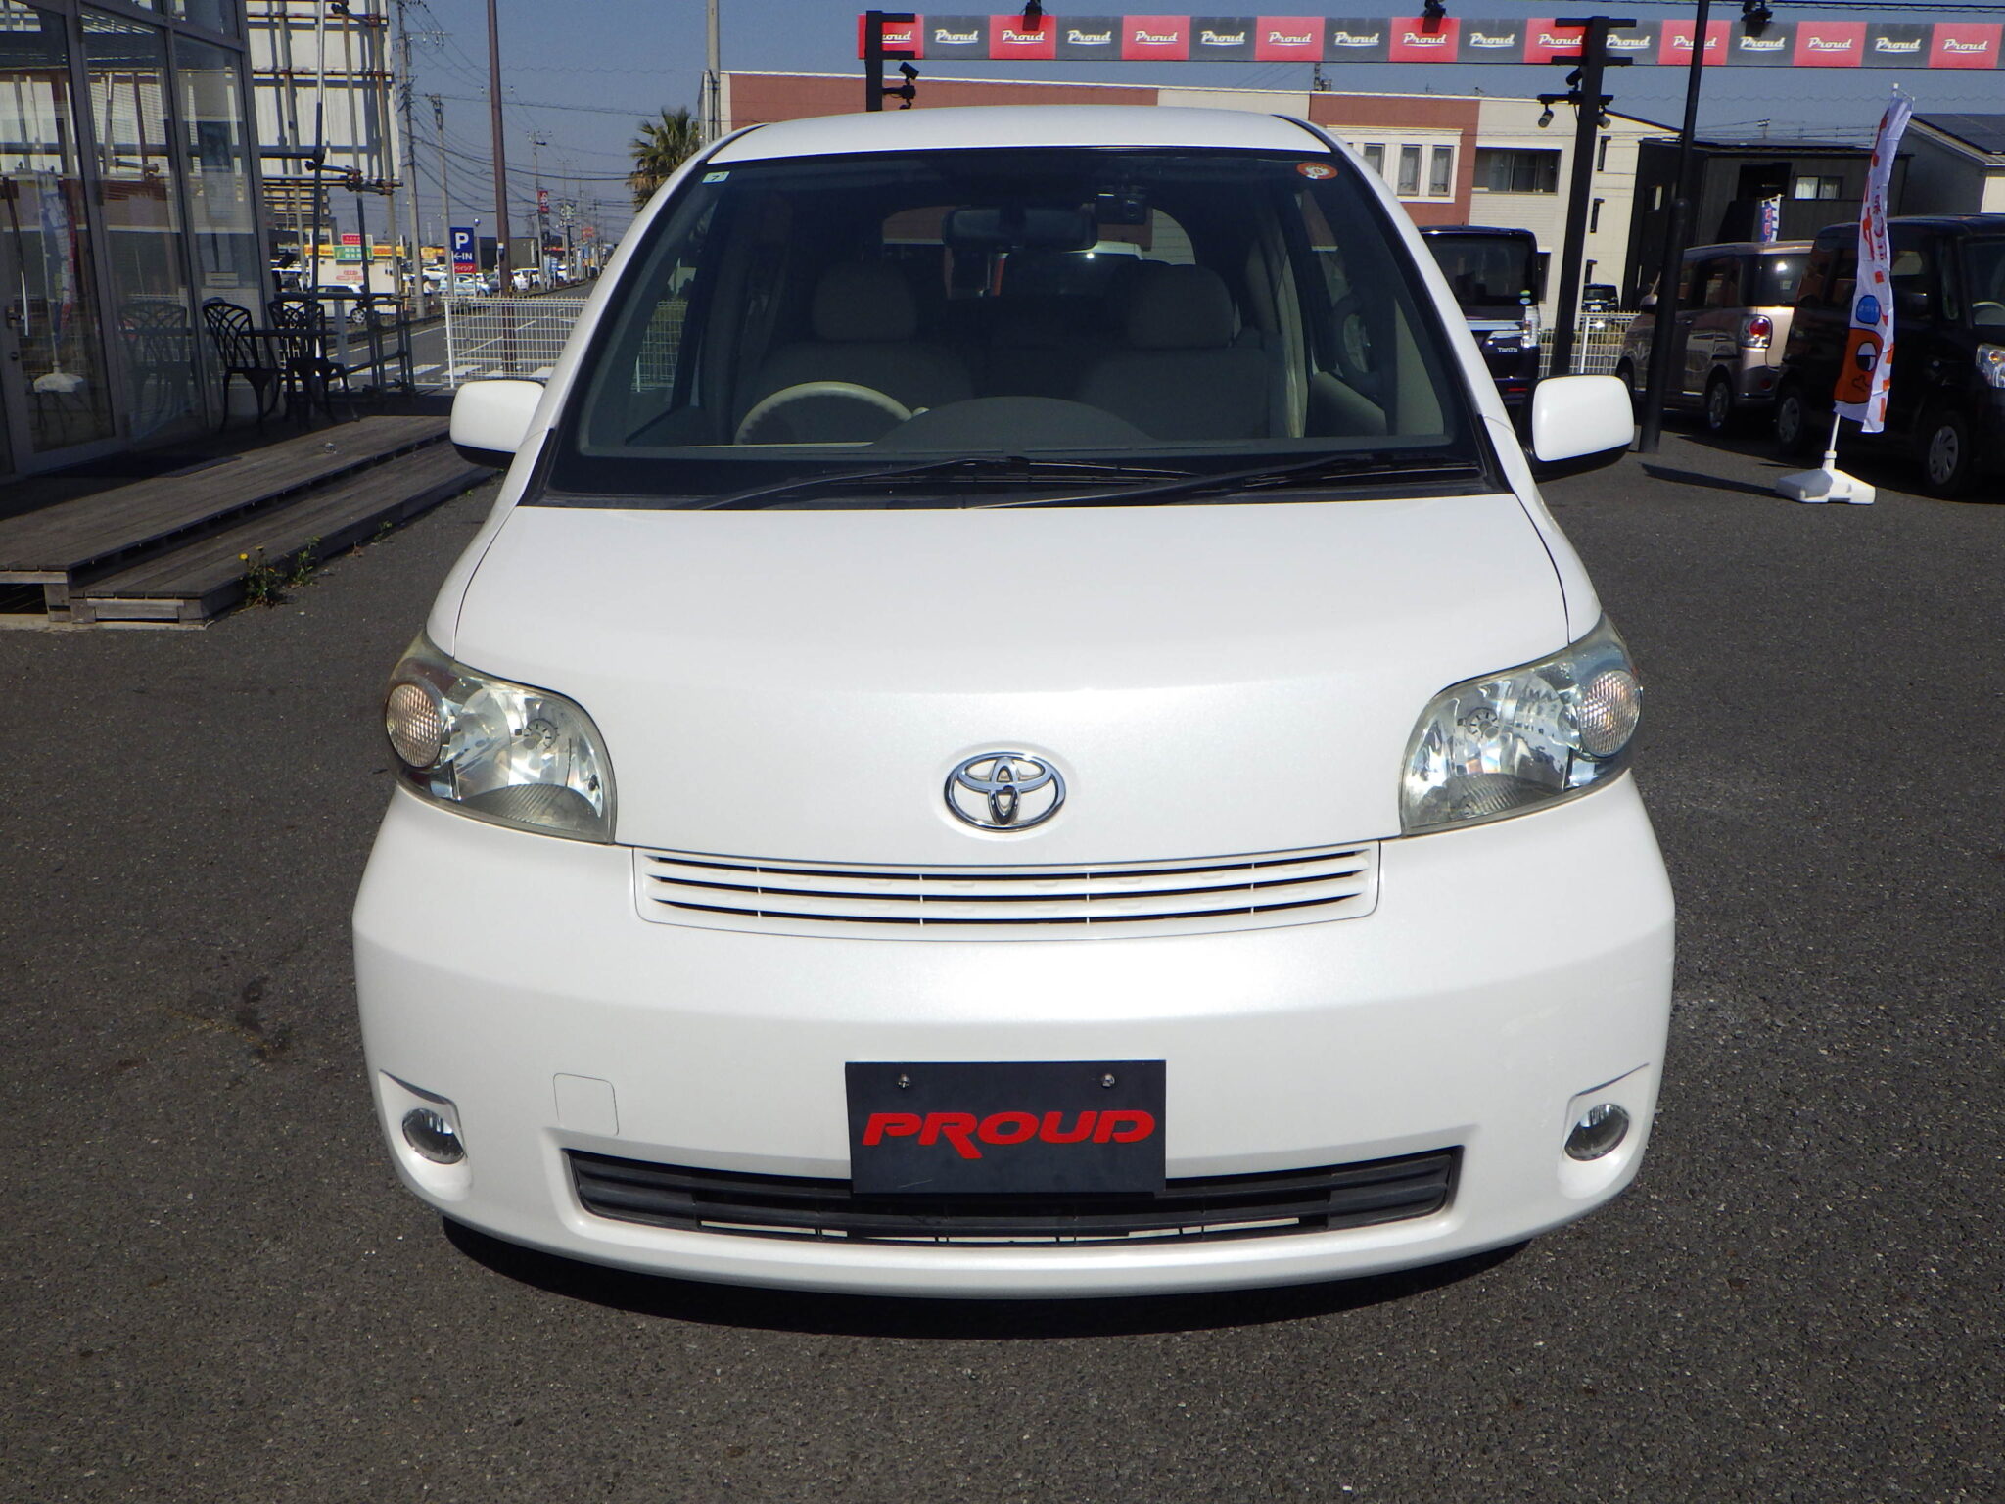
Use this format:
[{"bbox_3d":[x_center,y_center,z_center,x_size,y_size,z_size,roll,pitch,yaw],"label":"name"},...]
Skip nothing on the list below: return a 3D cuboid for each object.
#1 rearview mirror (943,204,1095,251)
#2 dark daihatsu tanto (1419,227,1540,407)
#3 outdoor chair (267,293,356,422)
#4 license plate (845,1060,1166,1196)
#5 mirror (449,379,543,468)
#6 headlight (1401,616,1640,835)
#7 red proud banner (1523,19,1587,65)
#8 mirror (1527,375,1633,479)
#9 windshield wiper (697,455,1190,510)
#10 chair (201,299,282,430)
[{"bbox_3d":[0.027,-0.871,2.700,0.250,0.072,0.045,-2,13,-10],"label":"rearview mirror"},{"bbox_3d":[3.675,-3.929,15.092,1.475,1.755,3.400,0,16,-2],"label":"dark daihatsu tanto"},{"bbox_3d":[-5.126,-2.914,12.046,0.450,0.880,0.520,-12,20,-36],"label":"outdoor chair"},{"bbox_3d":[0.006,0.393,1.694,0.330,0.165,0.010,0,21,0],"label":"license plate"},{"bbox_3d":[-0.804,-0.542,2.678,0.200,0.157,0.130,1,16,1],"label":"mirror"},{"bbox_3d":[0.600,-0.047,1.923,0.370,0.210,0.270,-3,16,-12],"label":"headlight"},{"bbox_3d":[4.536,-5.779,13.194,0.580,0.345,0.030,1,16,0],"label":"red proud banner"},{"bbox_3d":[0.931,-0.536,2.674,0.200,0.157,0.130,1,16,1],"label":"mirror"},{"bbox_3d":[-0.078,-0.377,2.266,0.690,0.085,0.130,1,16,1],"label":"windshield wiper"},{"bbox_3d":[-5.346,-2.708,11.400,0.420,0.880,0.480,5,16,14],"label":"chair"}]

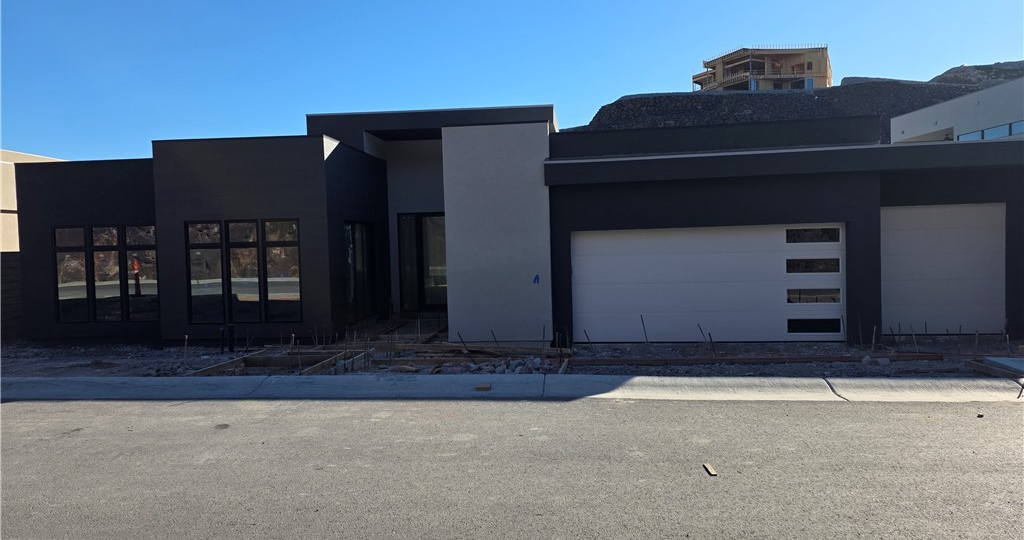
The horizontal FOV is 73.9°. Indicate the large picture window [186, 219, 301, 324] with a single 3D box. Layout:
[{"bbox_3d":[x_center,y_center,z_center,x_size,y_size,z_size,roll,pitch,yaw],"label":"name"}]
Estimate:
[{"bbox_3d":[-5.160,0.034,13.097,2.330,2.000,0.120,-1,2,8],"label":"large picture window"}]

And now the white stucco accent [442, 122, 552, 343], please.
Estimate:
[{"bbox_3d":[-0.265,-0.761,14.597,2.240,4.560,0.600,-1,2,8],"label":"white stucco accent"}]

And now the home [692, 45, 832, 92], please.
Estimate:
[{"bbox_3d":[45.380,-35.810,124.000,21.500,8.000,13.000,-1,2,12],"label":"home"}]

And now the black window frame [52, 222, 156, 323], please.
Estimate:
[{"bbox_3d":[-8.405,0.100,14.143,2.330,2.000,0.120,-1,2,8],"label":"black window frame"}]

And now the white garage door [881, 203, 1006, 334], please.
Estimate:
[{"bbox_3d":[9.050,0.004,14.413,2.600,2.740,0.120,-1,2,8],"label":"white garage door"}]

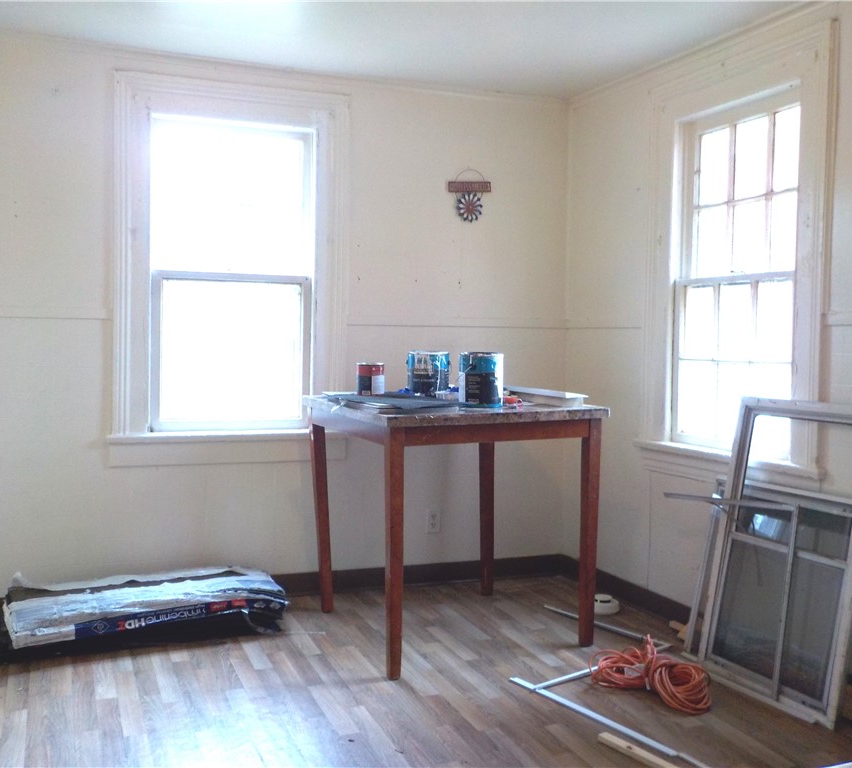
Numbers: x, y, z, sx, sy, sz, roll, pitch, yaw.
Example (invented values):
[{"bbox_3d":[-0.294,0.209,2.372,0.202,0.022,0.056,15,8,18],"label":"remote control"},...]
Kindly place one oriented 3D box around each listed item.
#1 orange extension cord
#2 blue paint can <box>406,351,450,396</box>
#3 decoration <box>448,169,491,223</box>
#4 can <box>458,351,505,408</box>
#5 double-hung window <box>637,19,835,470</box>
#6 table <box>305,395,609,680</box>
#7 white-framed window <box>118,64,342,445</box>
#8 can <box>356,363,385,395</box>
[{"bbox_3d":[0.754,0.964,3.003,0.410,0.130,0.280,2,3,31],"label":"orange extension cord"},{"bbox_3d":[0.012,-0.040,3.653,0.172,0.190,0.172,1,3,0],"label":"blue paint can"},{"bbox_3d":[0.205,-0.874,4.115,0.210,0.235,0.030,0,3,-19],"label":"decoration"},{"bbox_3d":[0.212,-0.017,3.393,0.172,0.195,0.172,1,3,4],"label":"can"},{"bbox_3d":[1.147,-0.462,3.378,0.110,1.520,0.960,-1,3,-24],"label":"double-hung window"},{"bbox_3d":[0.089,0.535,3.575,0.912,0.914,0.912,-1,3,-25],"label":"table"},{"bbox_3d":[-0.822,-0.505,3.814,0.985,1.545,0.110,0,3,-19],"label":"white-framed window"},{"bbox_3d":[-0.219,-0.018,3.544,0.109,0.124,0.109,1,3,0],"label":"can"}]

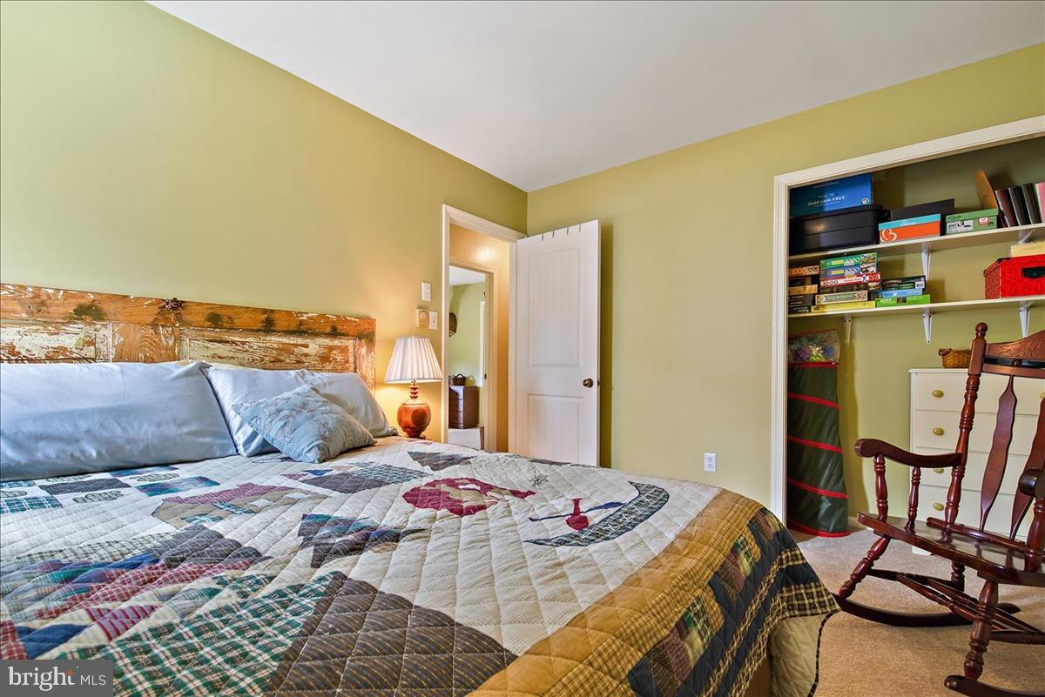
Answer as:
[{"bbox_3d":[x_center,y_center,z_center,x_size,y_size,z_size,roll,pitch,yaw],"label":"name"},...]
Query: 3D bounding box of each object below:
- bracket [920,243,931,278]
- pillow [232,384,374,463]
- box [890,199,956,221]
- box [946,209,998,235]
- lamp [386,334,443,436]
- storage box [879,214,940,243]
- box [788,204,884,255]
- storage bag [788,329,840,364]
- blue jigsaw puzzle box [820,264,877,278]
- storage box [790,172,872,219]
[{"bbox_3d":[2.406,-0.508,2.591,0.041,0.178,0.242,0,-2,39],"label":"bracket"},{"bbox_3d":[-0.831,0.287,1.716,0.390,0.136,0.378,35,14,10],"label":"pillow"},{"bbox_3d":[2.392,-0.750,2.647,0.320,0.240,0.145,0,-2,39],"label":"box"},{"bbox_3d":[2.536,-0.694,2.473,0.200,0.104,0.281,0,-2,39],"label":"box"},{"bbox_3d":[-0.619,0.184,2.501,0.315,0.585,0.315,1,-1,0],"label":"lamp"},{"bbox_3d":[2.302,-0.693,2.595,0.264,0.117,0.194,0,-2,39],"label":"storage box"},{"bbox_3d":[2.029,-0.737,2.829,0.533,0.235,0.291,0,-2,39],"label":"box"},{"bbox_3d":[1.897,0.000,2.836,0.291,0.205,0.126,0,-2,39],"label":"storage bag"},{"bbox_3d":[2.082,-0.485,2.770,0.275,0.049,0.242,0,-2,39],"label":"blue jigsaw puzzle box"},{"bbox_3d":[2.009,-0.972,2.847,0.427,0.220,0.276,0,-2,39],"label":"storage box"}]

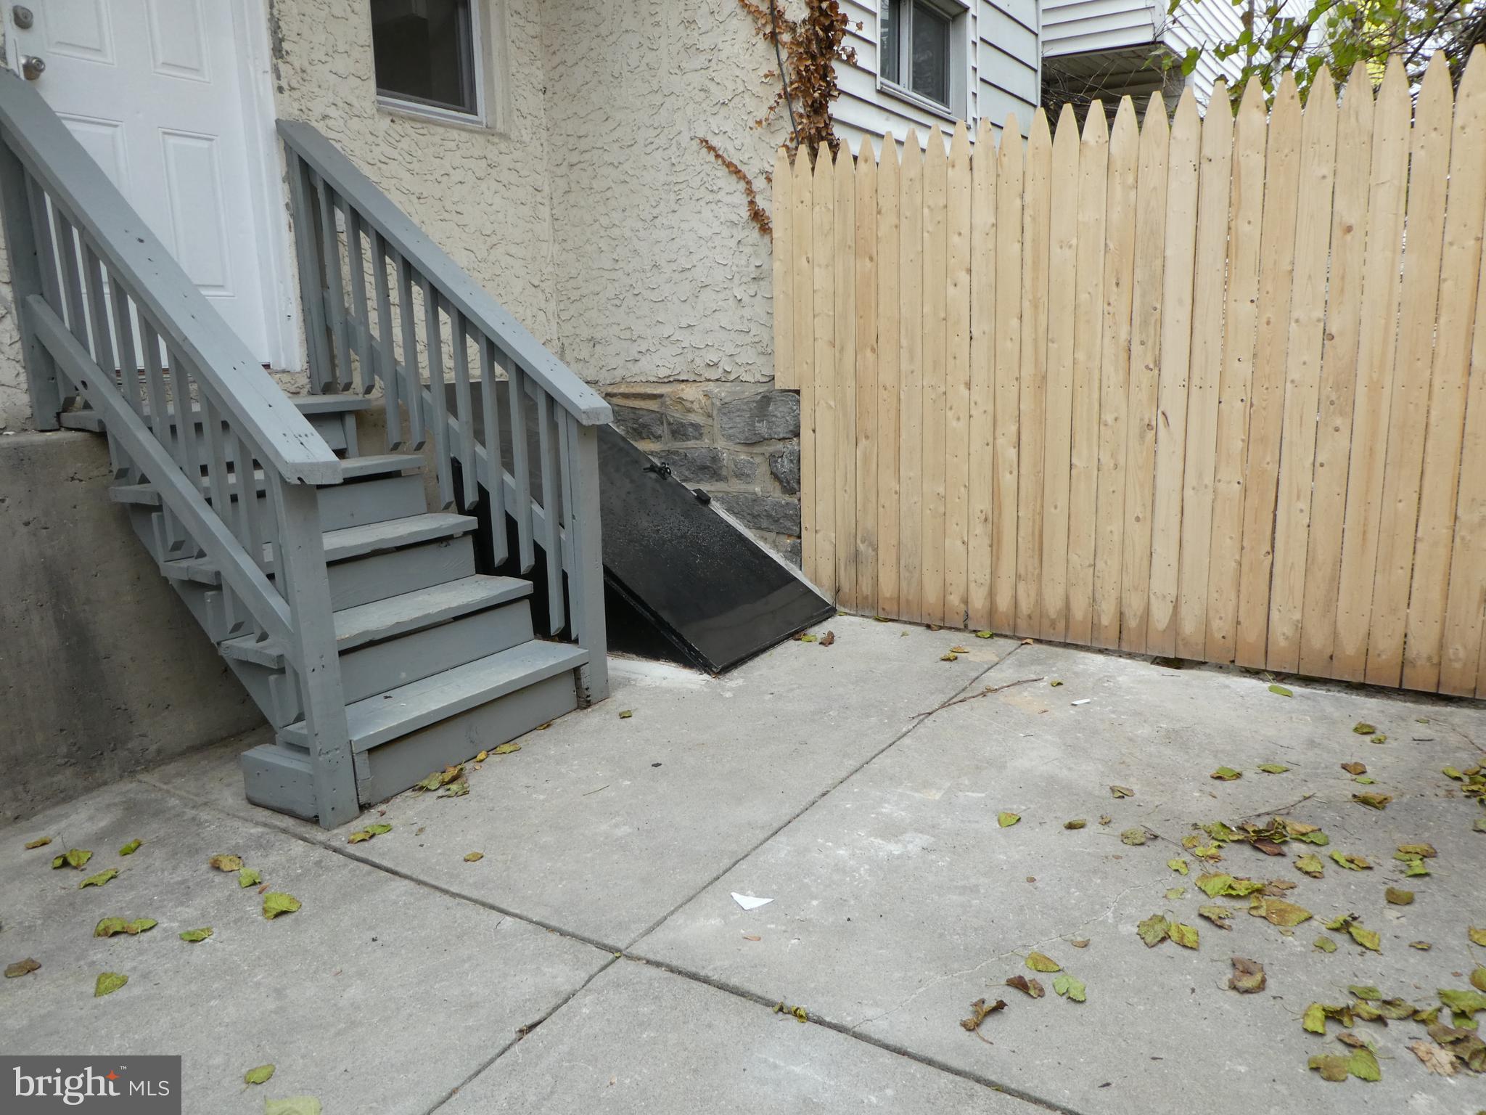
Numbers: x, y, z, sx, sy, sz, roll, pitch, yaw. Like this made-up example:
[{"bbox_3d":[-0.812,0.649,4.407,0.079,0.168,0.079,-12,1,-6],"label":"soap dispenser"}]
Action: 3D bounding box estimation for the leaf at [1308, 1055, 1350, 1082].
[{"bbox_3d":[0.833,0.721,1.458,0.062,0.014,0.044,0,10,6],"label":"leaf"}]

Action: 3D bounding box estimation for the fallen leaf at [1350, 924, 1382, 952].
[{"bbox_3d":[1.071,0.653,1.777,0.046,0.020,0.058,4,12,27],"label":"fallen leaf"}]

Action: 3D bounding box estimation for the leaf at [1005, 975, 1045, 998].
[{"bbox_3d":[0.500,0.746,1.808,0.066,0.022,0.036,9,16,42],"label":"leaf"}]

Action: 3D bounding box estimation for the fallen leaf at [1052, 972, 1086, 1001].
[{"bbox_3d":[0.571,0.749,1.802,0.054,0.015,0.056,2,12,18],"label":"fallen leaf"}]

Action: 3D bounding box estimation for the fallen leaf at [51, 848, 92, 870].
[{"bbox_3d":[-1.552,0.691,2.385,0.088,0.030,0.057,-1,12,4],"label":"fallen leaf"}]

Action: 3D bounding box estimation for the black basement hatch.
[{"bbox_3d":[-0.471,-0.227,4.299,1.450,0.991,0.986,5,14,32],"label":"black basement hatch"}]

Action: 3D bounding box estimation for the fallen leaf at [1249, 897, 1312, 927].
[{"bbox_3d":[1.044,0.688,2.007,0.103,0.022,0.082,8,15,41],"label":"fallen leaf"}]

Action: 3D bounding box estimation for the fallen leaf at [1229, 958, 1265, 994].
[{"bbox_3d":[0.819,0.678,1.673,0.054,0.022,0.085,4,12,26],"label":"fallen leaf"}]

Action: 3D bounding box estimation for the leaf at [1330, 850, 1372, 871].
[{"bbox_3d":[1.211,0.601,2.054,0.059,0.016,0.073,-4,11,-14],"label":"leaf"}]

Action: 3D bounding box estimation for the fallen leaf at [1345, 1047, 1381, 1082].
[{"bbox_3d":[0.881,0.719,1.465,0.039,0.012,0.069,3,11,24],"label":"fallen leaf"}]

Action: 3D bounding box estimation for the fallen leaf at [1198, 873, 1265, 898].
[{"bbox_3d":[1.000,0.666,2.112,0.130,0.025,0.071,-3,12,-4],"label":"fallen leaf"}]

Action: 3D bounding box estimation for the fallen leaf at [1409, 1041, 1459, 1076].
[{"bbox_3d":[0.993,0.714,1.470,0.048,0.016,0.060,-1,10,4],"label":"fallen leaf"}]

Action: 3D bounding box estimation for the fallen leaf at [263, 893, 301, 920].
[{"bbox_3d":[-0.889,0.665,1.987,0.067,0.022,0.085,-6,11,-25],"label":"fallen leaf"}]

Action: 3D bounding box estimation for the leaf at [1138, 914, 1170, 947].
[{"bbox_3d":[0.727,0.657,1.820,0.104,0.014,0.050,-10,13,-39],"label":"leaf"}]

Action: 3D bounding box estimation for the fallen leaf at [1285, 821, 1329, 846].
[{"bbox_3d":[1.272,0.615,2.319,0.081,0.025,0.082,1,12,15],"label":"fallen leaf"}]

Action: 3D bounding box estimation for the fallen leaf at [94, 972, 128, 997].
[{"bbox_3d":[-1.169,0.785,1.911,0.051,0.012,0.071,-7,13,-24],"label":"fallen leaf"}]

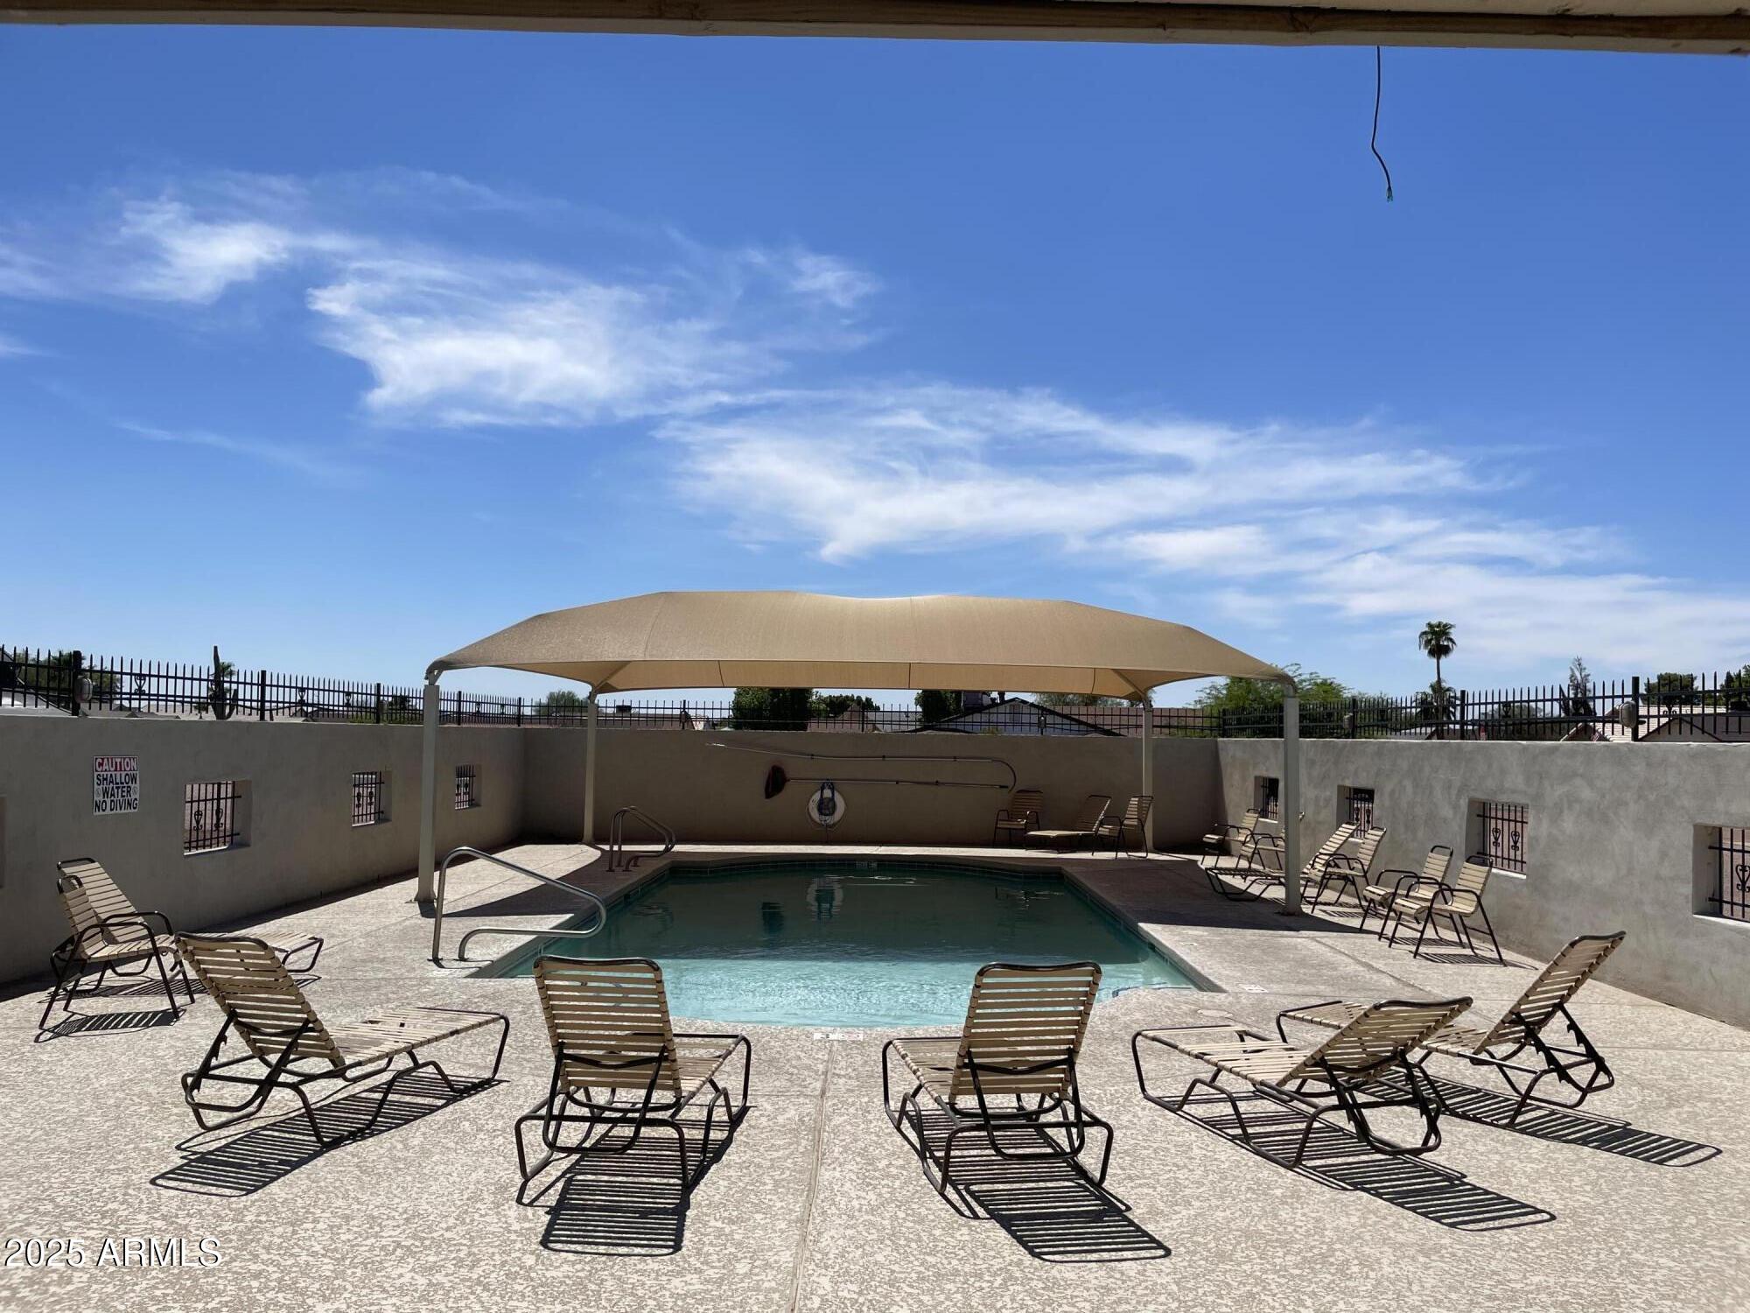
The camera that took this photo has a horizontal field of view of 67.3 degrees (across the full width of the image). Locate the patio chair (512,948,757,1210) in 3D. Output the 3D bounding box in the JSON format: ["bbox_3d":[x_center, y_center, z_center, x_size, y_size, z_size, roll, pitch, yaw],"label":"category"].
[{"bbox_3d":[-0.997,1.651,5.731,0.670,0.926,1.574,1,-4,5],"label":"patio chair"}]

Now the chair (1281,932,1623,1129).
[{"bbox_3d":[2.933,1.792,6.793,0.670,0.904,1.603,3,-4,-36],"label":"chair"}]

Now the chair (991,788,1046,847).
[{"bbox_3d":[2.388,2.673,21.666,0.575,0.858,0.752,-2,-4,36],"label":"chair"}]

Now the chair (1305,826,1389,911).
[{"bbox_3d":[5.063,2.329,14.318,0.770,0.870,0.580,1,-3,-2],"label":"chair"}]

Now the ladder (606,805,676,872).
[{"bbox_3d":[-3.064,2.393,17.337,0.804,0.821,0.611,1,-4,0],"label":"ladder"}]

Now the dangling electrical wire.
[{"bbox_3d":[0.679,-0.713,1.758,0.030,0.214,0.030,1,-3,1],"label":"dangling electrical wire"}]

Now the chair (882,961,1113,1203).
[{"bbox_3d":[0.499,1.673,5.748,0.670,0.933,1.562,2,-4,-9],"label":"chair"}]

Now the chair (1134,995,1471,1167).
[{"bbox_3d":[1.955,1.832,6.132,0.670,0.770,1.710,2,-4,-19],"label":"chair"}]

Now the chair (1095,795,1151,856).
[{"bbox_3d":[3.857,2.696,20.544,0.720,0.860,0.580,3,-4,-27],"label":"chair"}]

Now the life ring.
[{"bbox_3d":[-0.807,2.444,21.860,0.630,0.720,0.120,1,-3,1],"label":"life ring"}]

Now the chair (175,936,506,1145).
[{"bbox_3d":[-2.472,1.667,6.213,0.670,0.905,1.602,0,-4,20],"label":"chair"}]

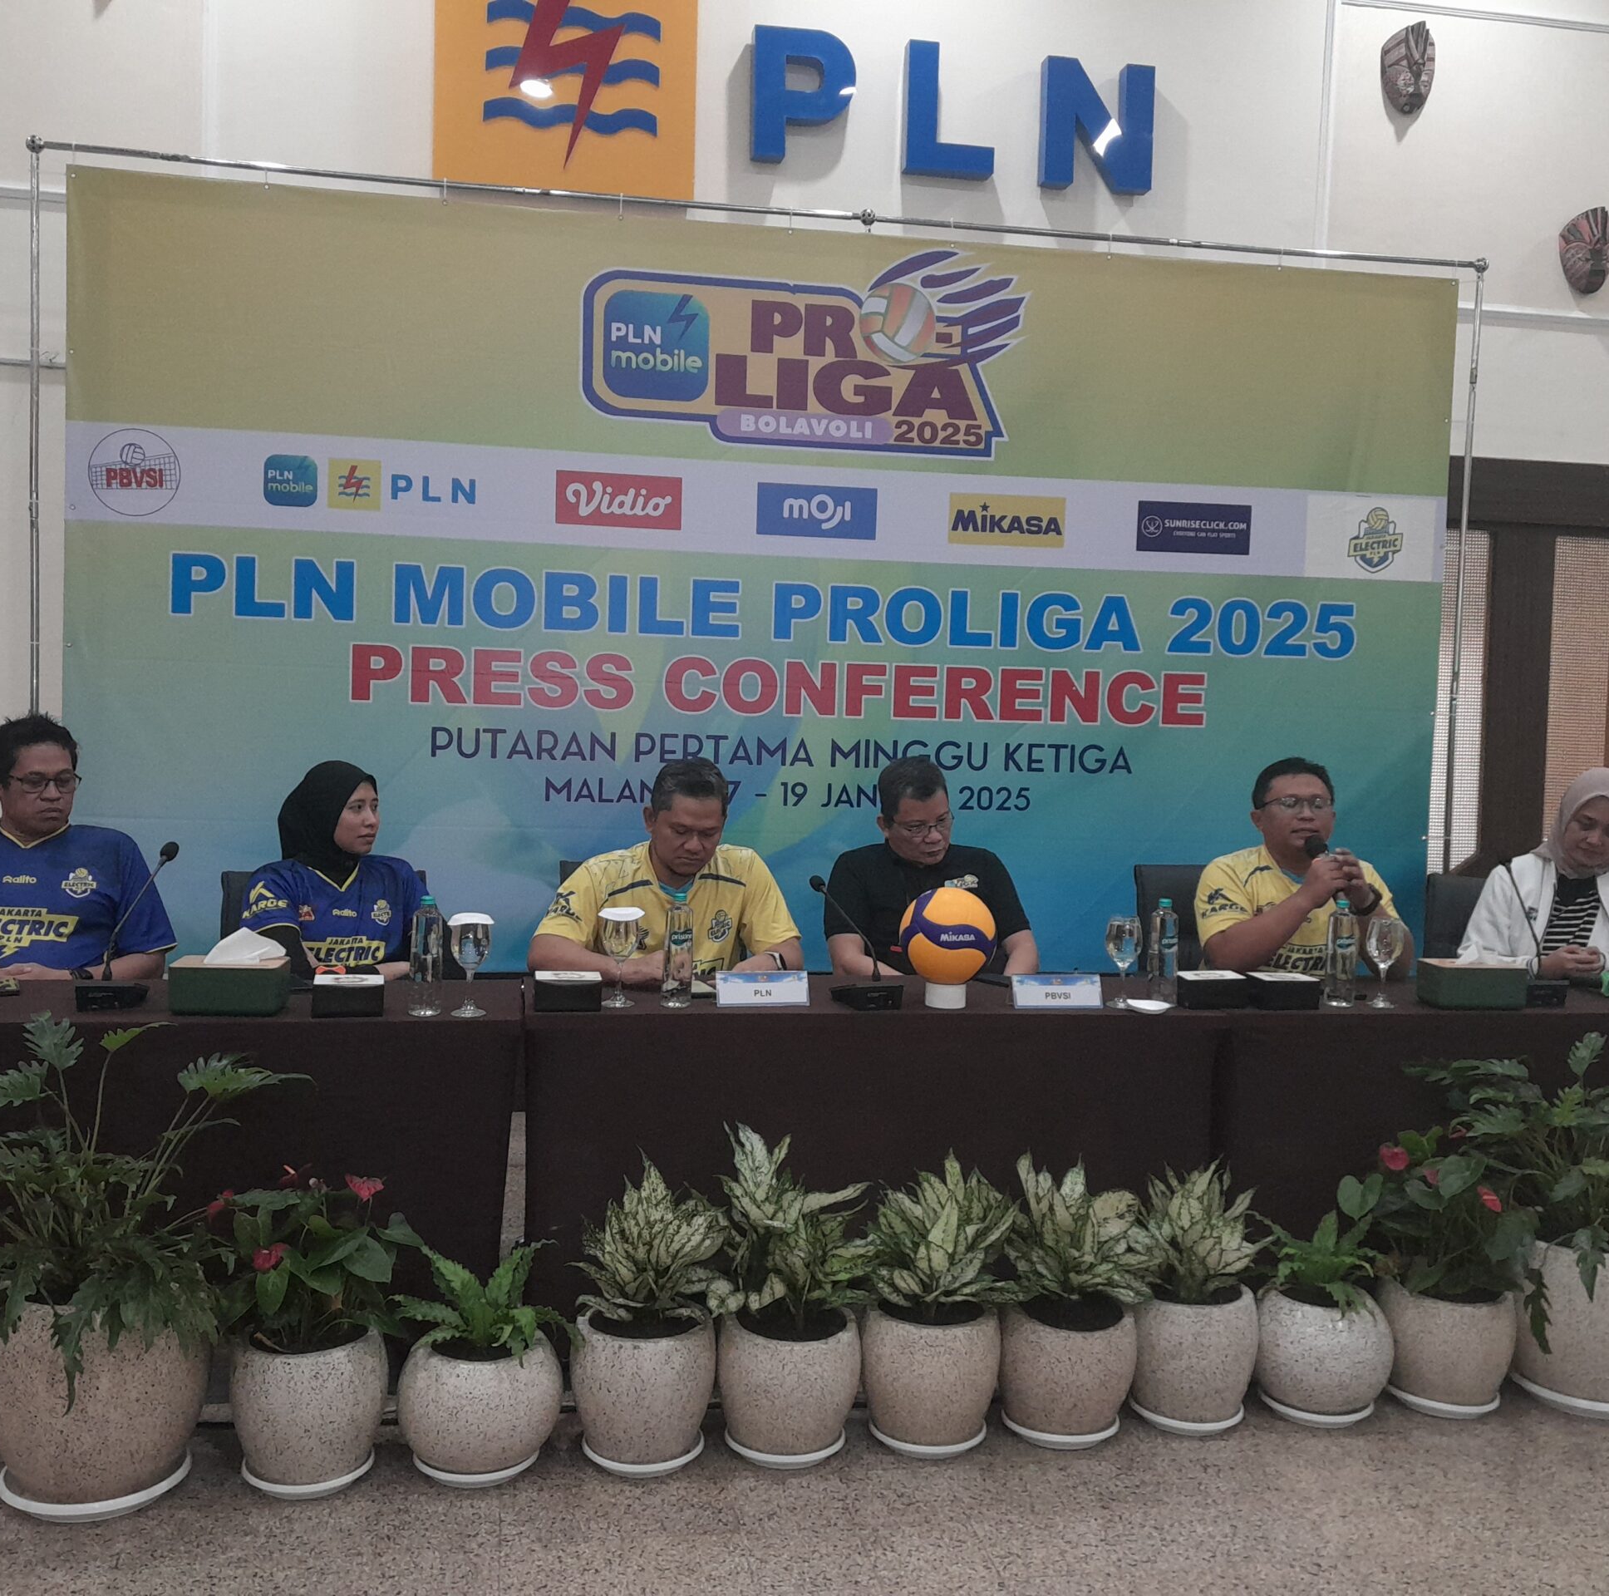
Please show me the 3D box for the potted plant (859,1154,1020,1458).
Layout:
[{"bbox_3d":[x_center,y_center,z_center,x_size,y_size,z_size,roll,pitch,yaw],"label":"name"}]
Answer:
[{"bbox_3d":[0.260,0.948,3.169,0.310,0.535,0.300,1,2,-10],"label":"potted plant"}]

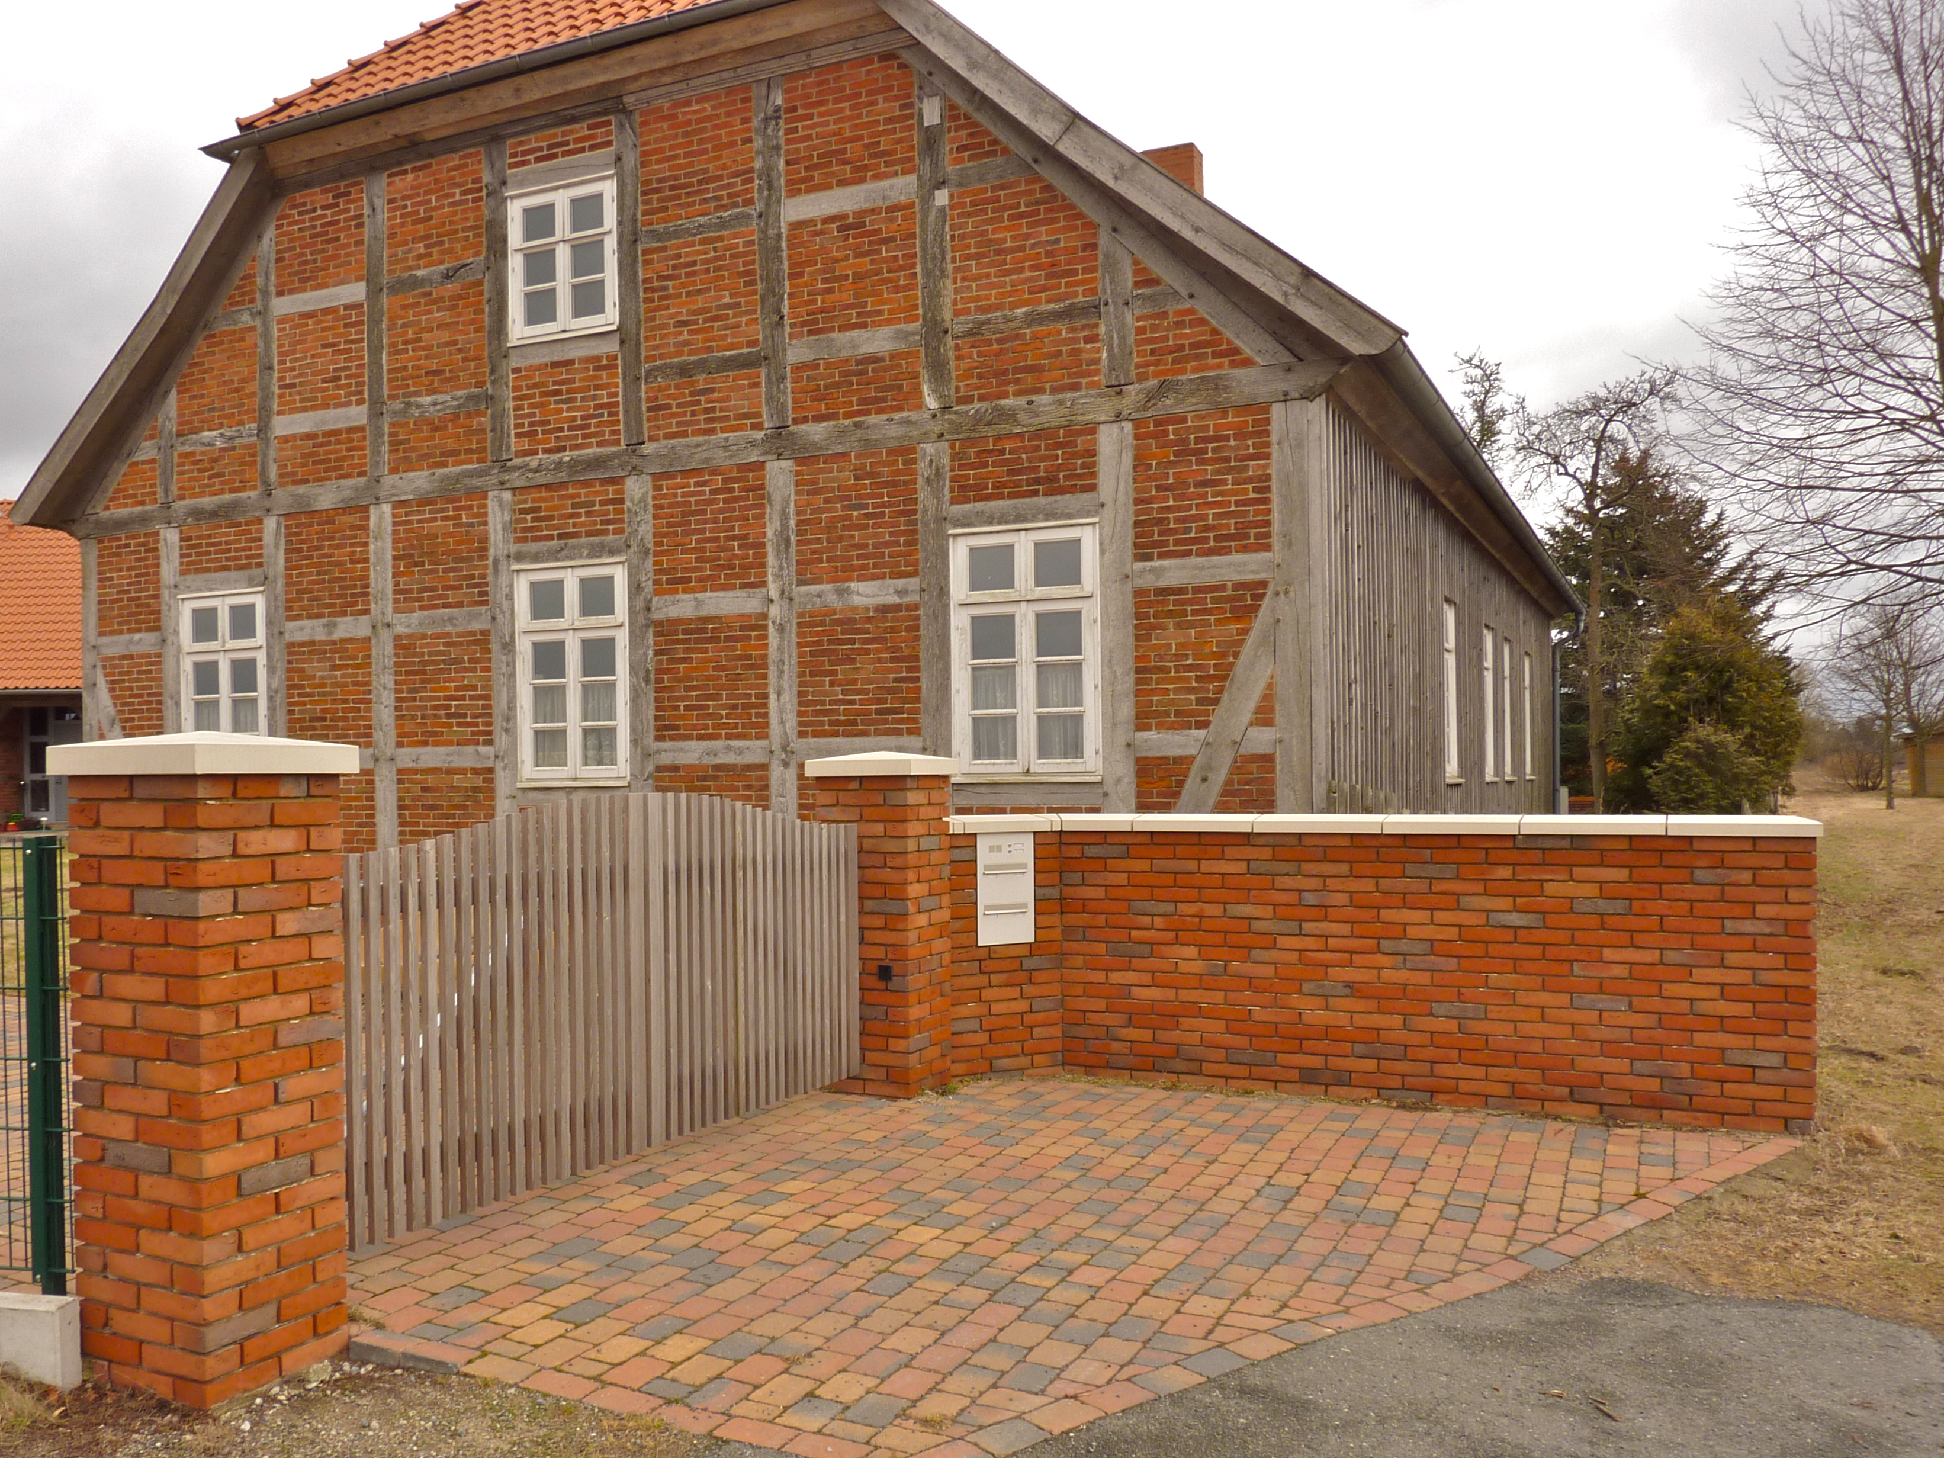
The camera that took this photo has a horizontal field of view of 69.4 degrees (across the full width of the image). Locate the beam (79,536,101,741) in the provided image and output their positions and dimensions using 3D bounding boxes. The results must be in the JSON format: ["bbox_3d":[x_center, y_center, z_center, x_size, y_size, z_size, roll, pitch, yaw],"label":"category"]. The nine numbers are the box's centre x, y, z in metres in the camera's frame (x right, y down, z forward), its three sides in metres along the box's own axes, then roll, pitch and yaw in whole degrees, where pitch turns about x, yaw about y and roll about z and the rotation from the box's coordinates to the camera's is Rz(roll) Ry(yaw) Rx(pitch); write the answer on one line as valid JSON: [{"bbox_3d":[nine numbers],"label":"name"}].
[{"bbox_3d":[-8.580,-0.228,13.852,0.251,3.235,0.200,-1,-1,26],"label":"beam"}]

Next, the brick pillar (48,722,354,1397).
[{"bbox_3d":[-2.181,0.906,4.043,0.565,1.789,0.565,-1,-1,24],"label":"brick pillar"}]

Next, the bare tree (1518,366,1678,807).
[{"bbox_3d":[9.374,-1.565,20.920,2.200,7.301,2.200,-1,-1,24],"label":"bare tree"}]

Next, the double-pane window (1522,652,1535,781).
[{"bbox_3d":[7.580,-0.163,19.173,0.120,1.708,1.100,-1,-1,27],"label":"double-pane window"}]

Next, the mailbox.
[{"bbox_3d":[0.181,0.879,7.741,0.354,0.612,0.100,0,-2,-25],"label":"mailbox"}]

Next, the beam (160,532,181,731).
[{"bbox_3d":[-7.254,-0.345,12.859,0.265,2.970,0.180,-1,-2,23],"label":"beam"}]

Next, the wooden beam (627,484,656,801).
[{"bbox_3d":[-2.502,-0.467,10.824,0.239,2.969,0.180,-1,-2,23],"label":"wooden beam"}]

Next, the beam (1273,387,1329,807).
[{"bbox_3d":[2.075,-0.435,8.703,0.320,3.177,0.280,-1,-1,26],"label":"beam"}]

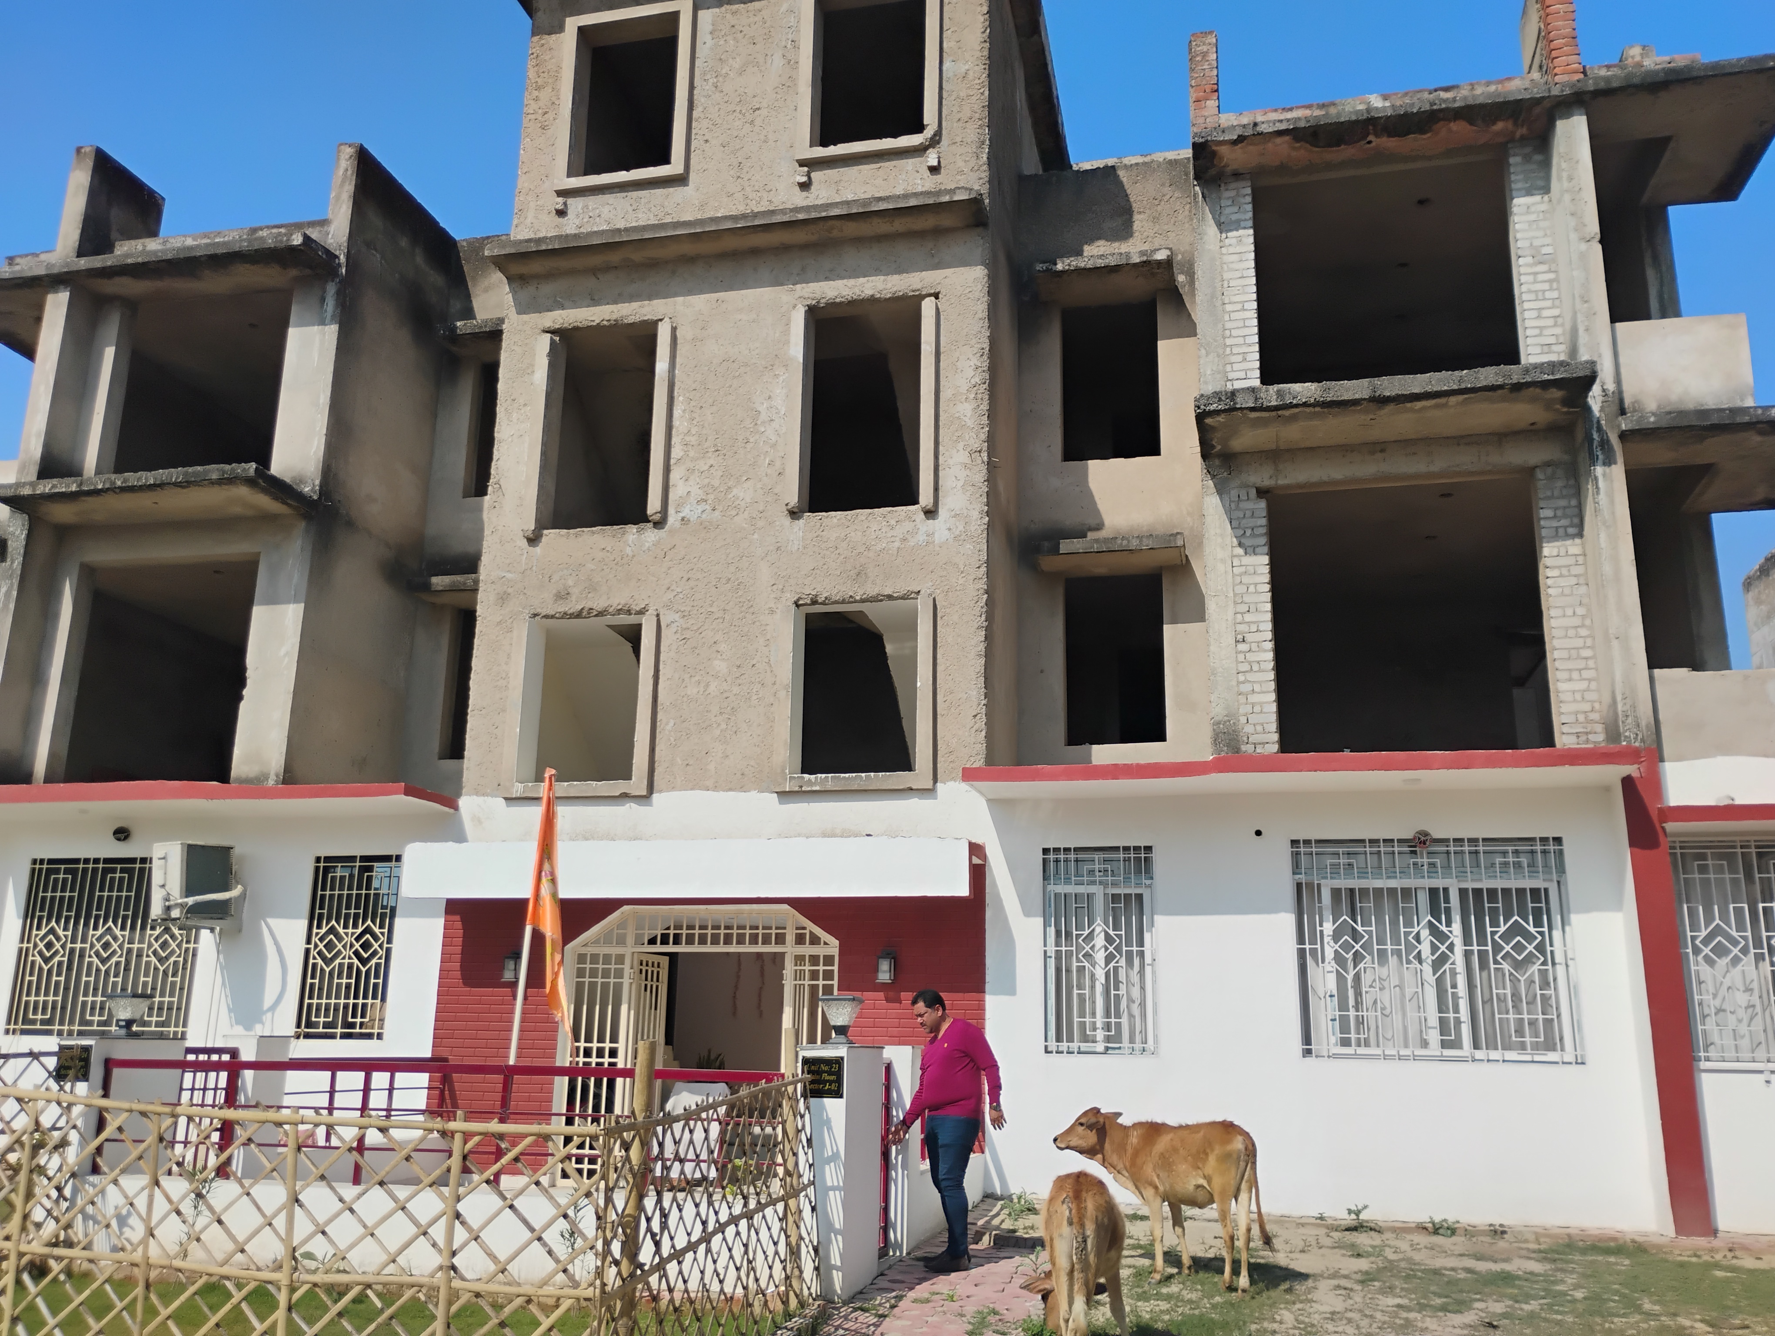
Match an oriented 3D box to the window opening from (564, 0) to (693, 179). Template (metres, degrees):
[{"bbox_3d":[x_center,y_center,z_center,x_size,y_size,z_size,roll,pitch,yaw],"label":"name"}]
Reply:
[{"bbox_3d":[-2.791,-6.116,15.477,1.376,1.998,0.252,-2,-14,14],"label":"window opening"}]

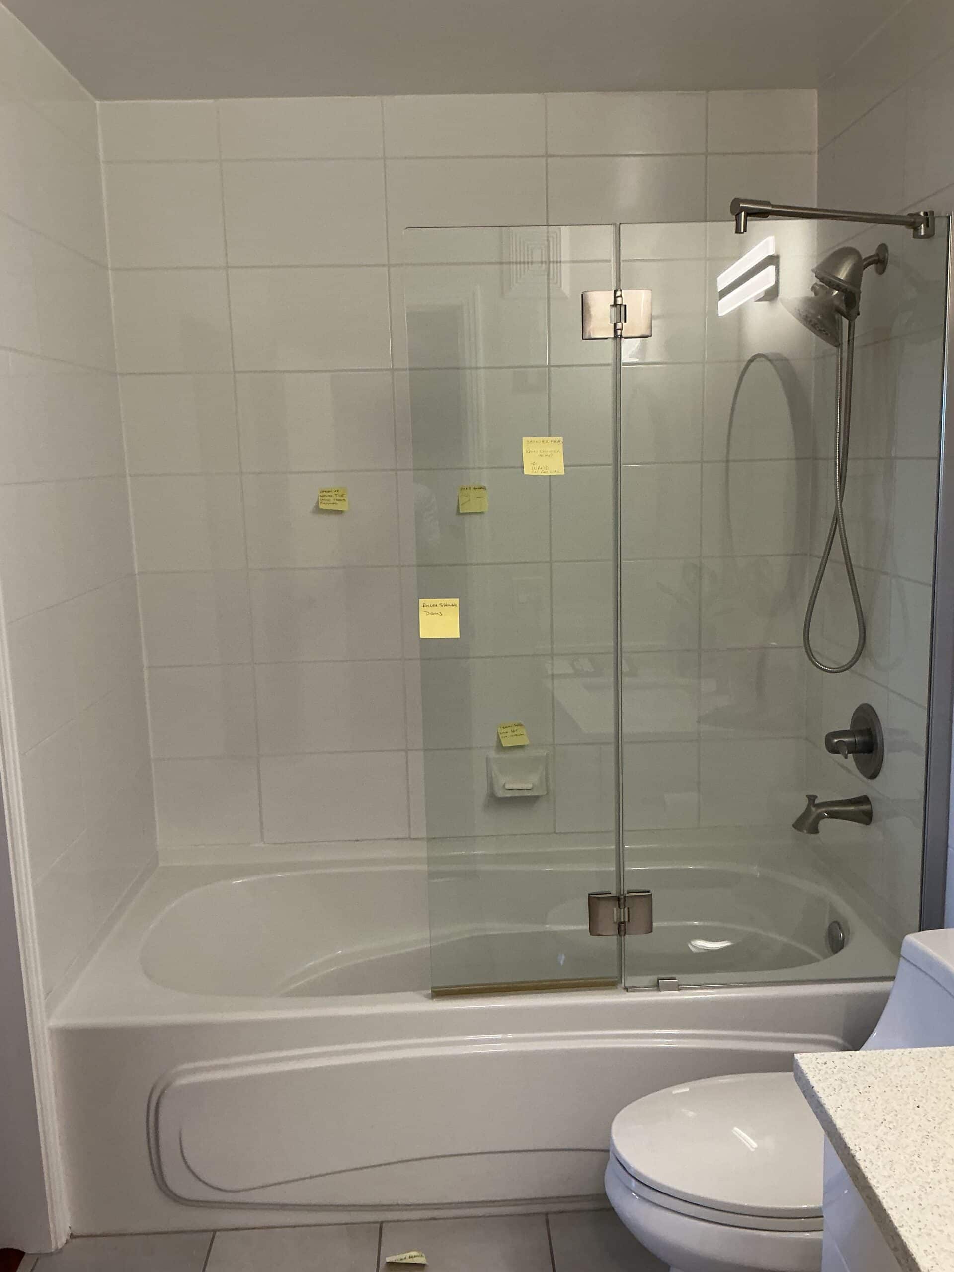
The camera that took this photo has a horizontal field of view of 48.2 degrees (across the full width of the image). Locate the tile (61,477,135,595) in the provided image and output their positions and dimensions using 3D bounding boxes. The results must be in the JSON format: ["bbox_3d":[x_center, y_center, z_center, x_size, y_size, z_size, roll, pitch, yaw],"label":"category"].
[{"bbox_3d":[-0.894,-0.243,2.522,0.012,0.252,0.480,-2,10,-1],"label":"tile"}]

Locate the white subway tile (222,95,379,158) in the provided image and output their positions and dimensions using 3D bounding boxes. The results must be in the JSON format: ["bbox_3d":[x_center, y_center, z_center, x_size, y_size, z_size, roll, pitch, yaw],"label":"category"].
[{"bbox_3d":[-0.433,-1.252,2.641,0.400,0.139,0.010,-2,10,-2],"label":"white subway tile"}]

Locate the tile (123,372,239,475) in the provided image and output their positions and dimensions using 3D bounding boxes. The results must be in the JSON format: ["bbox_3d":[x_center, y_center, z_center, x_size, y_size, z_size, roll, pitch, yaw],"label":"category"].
[{"bbox_3d":[-0.763,-0.547,2.757,0.287,0.253,0.010,-2,10,-2],"label":"tile"}]

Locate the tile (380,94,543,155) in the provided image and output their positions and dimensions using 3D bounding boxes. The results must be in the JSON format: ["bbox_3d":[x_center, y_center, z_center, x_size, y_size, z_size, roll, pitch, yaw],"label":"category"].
[{"bbox_3d":[-0.029,-1.271,2.663,0.402,0.140,0.010,-2,10,-2],"label":"tile"}]

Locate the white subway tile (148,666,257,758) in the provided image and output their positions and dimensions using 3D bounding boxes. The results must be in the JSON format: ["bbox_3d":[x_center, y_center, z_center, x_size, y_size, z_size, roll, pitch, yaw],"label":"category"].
[{"bbox_3d":[-0.736,0.205,2.859,0.288,0.252,0.012,-2,10,-2],"label":"white subway tile"}]

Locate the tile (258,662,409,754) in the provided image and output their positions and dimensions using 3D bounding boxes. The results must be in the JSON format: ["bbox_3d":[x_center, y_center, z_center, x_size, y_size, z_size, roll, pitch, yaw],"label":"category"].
[{"bbox_3d":[-0.396,0.195,2.892,0.400,0.251,0.010,-2,10,-2],"label":"tile"}]

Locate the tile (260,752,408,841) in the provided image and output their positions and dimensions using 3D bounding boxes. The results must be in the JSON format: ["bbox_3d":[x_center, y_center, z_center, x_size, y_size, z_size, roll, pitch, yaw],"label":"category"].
[{"bbox_3d":[-0.392,0.449,2.948,0.402,0.253,0.010,-2,10,-2],"label":"tile"}]

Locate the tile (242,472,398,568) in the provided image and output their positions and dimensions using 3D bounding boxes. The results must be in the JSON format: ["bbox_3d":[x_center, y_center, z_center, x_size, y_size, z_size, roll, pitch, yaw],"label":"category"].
[{"bbox_3d":[-0.410,-0.306,2.815,0.402,0.253,0.010,-2,10,-2],"label":"tile"}]

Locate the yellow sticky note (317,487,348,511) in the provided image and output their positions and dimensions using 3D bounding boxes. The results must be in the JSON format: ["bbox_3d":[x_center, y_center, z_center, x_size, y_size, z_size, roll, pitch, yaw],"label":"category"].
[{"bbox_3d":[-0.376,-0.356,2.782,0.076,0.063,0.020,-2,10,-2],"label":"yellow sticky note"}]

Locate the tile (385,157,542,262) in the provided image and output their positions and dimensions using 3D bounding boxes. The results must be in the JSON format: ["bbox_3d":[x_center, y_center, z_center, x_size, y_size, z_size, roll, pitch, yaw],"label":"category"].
[{"bbox_3d":[-0.024,-1.074,2.698,0.402,0.253,0.010,-2,10,-2],"label":"tile"}]

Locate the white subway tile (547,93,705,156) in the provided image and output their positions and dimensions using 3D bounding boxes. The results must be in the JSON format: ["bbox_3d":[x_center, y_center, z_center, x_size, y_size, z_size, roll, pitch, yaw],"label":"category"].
[{"bbox_3d":[0.375,-1.284,2.679,0.402,0.141,0.010,-2,10,-2],"label":"white subway tile"}]

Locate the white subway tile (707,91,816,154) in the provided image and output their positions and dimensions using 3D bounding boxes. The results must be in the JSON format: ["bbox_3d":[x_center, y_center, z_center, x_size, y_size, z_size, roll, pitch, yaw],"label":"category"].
[{"bbox_3d":[0.708,-1.276,2.649,0.274,0.143,0.012,-2,10,-2],"label":"white subway tile"}]

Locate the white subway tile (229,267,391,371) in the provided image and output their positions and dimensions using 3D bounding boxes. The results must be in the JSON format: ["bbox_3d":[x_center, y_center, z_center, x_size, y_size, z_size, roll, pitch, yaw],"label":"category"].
[{"bbox_3d":[-0.417,-0.798,2.690,0.400,0.252,0.012,-2,10,-2],"label":"white subway tile"}]

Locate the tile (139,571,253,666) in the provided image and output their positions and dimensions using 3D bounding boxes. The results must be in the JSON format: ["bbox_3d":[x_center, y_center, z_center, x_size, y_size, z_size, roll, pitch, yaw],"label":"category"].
[{"bbox_3d":[-0.742,-0.043,2.814,0.288,0.252,0.012,-2,10,-2],"label":"tile"}]

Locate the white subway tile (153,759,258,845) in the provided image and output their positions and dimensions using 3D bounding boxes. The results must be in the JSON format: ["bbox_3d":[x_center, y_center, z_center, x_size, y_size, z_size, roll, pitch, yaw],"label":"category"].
[{"bbox_3d":[-0.737,0.455,2.926,0.289,0.251,0.010,-2,10,-2],"label":"white subway tile"}]

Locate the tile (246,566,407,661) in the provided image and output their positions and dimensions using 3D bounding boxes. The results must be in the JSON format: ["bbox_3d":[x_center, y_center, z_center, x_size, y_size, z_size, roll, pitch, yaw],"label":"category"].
[{"bbox_3d":[-0.404,-0.055,2.859,0.402,0.253,0.010,-2,10,-2],"label":"tile"}]

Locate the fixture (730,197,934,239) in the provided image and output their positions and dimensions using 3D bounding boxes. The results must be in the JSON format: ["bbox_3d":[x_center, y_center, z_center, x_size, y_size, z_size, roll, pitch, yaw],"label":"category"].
[{"bbox_3d":[0.680,-0.788,2.023,0.452,0.062,0.032,-5,10,-19],"label":"fixture"}]

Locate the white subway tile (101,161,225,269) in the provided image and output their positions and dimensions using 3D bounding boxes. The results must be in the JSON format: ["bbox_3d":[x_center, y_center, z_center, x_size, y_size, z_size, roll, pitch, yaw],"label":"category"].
[{"bbox_3d":[-0.776,-1.051,2.668,0.287,0.253,0.010,-2,10,-2],"label":"white subway tile"}]

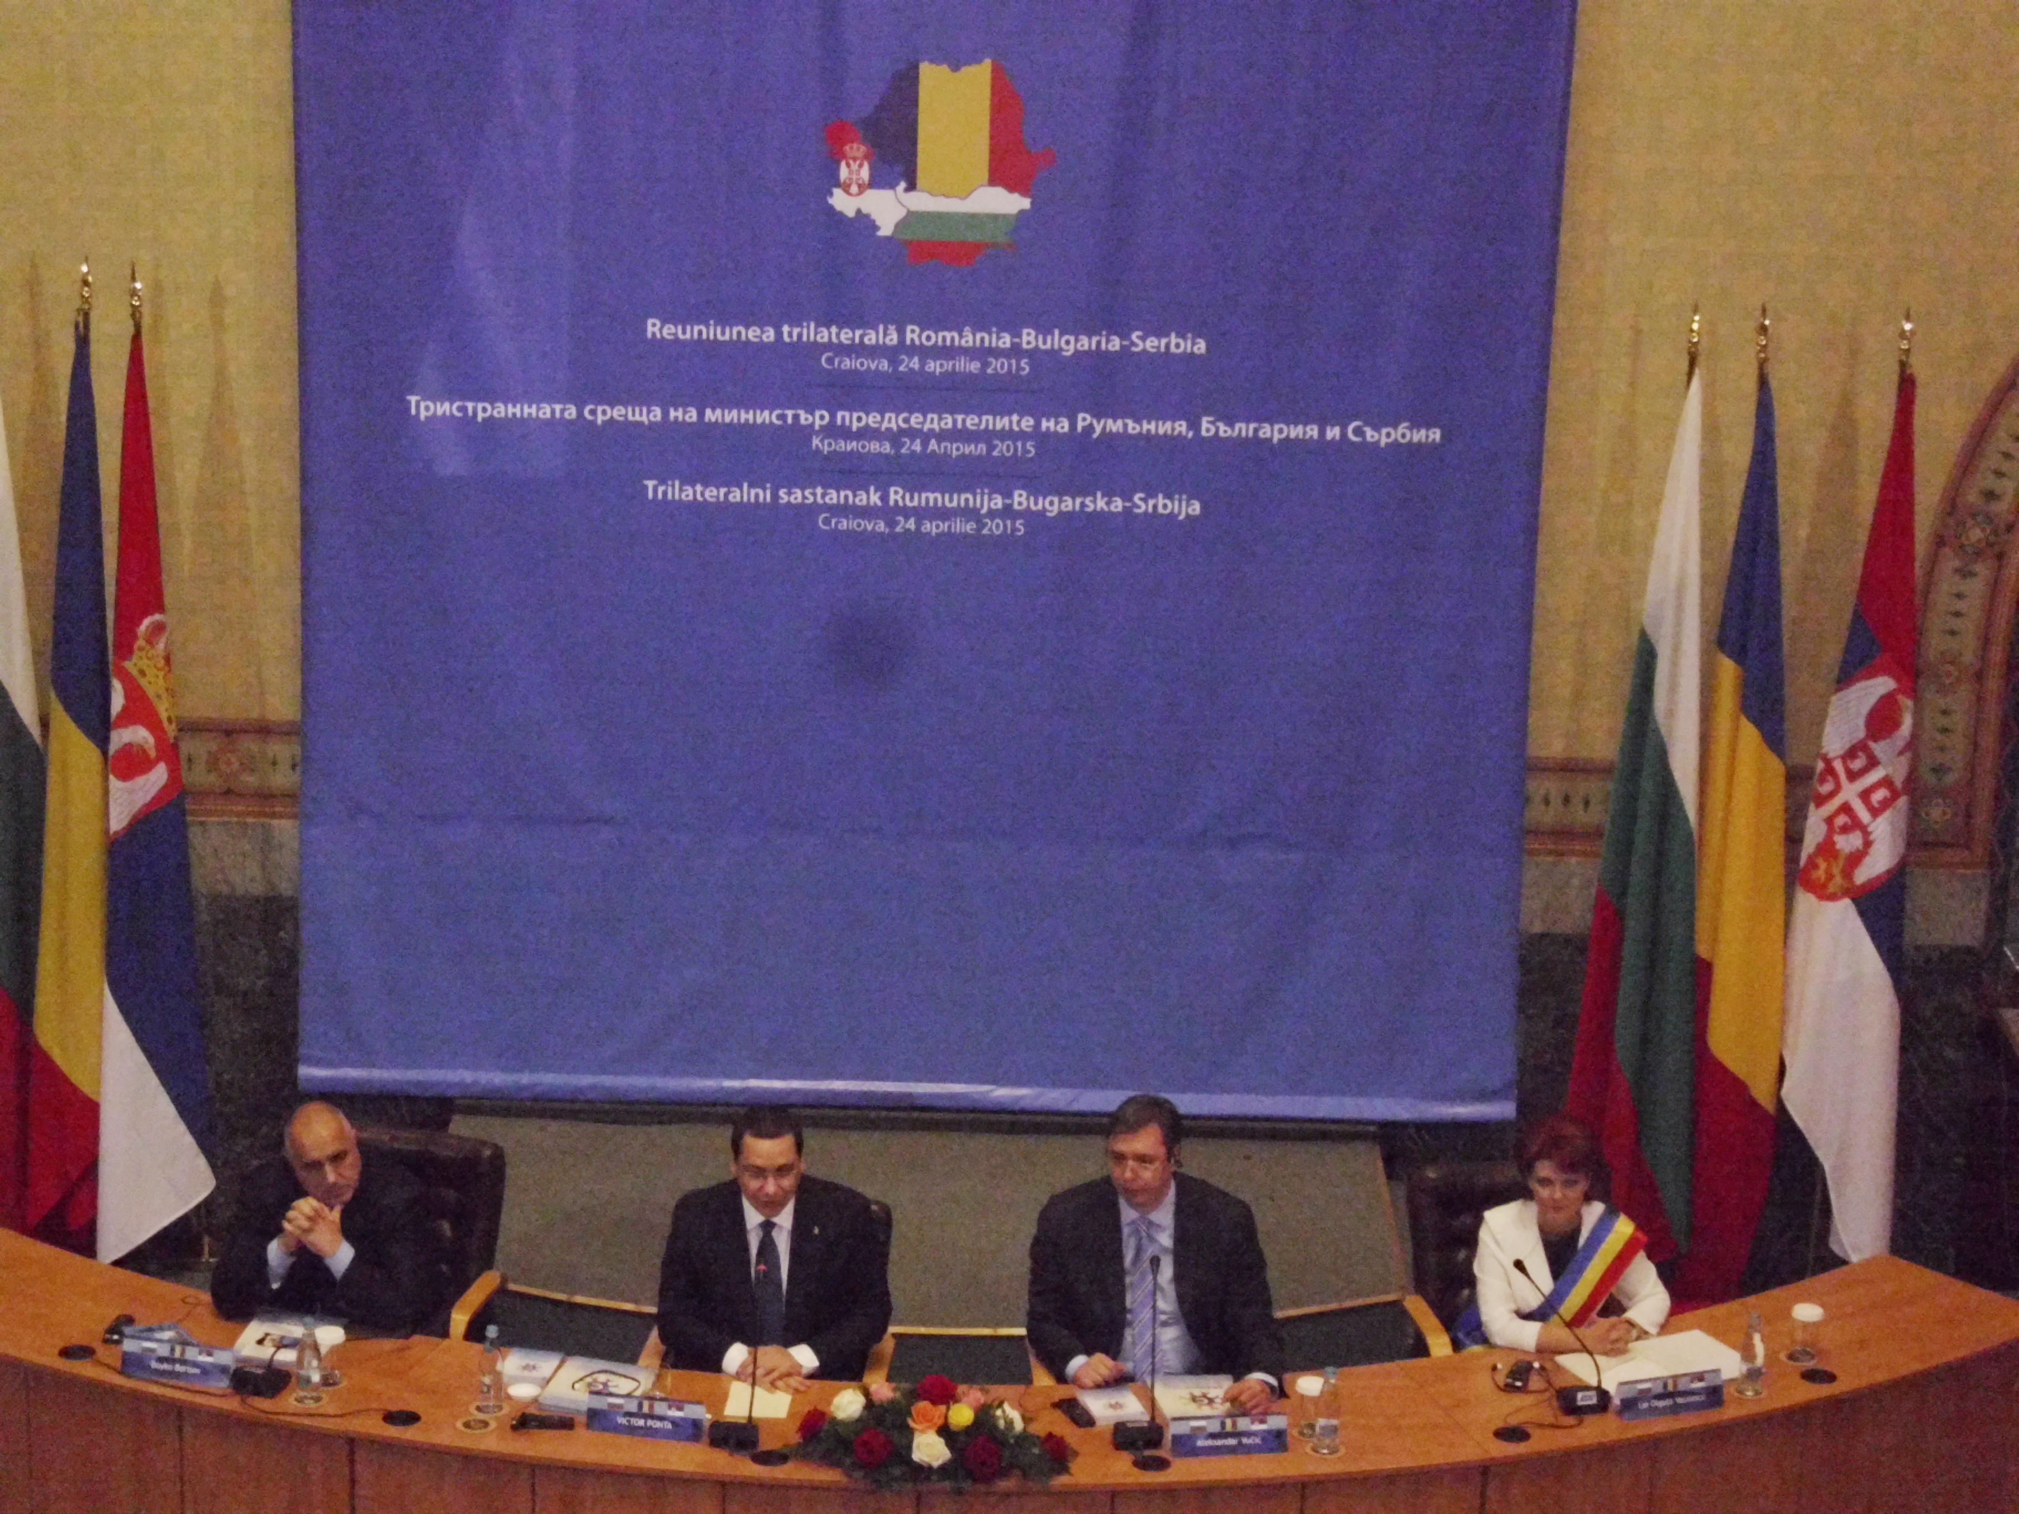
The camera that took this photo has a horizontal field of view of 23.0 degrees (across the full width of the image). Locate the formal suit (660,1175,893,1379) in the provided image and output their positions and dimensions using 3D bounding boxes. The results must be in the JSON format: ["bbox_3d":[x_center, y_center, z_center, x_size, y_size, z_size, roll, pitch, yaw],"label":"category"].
[{"bbox_3d":[-0.583,1.356,12.262,0.570,0.580,0.480,3,17,4],"label":"formal suit"}]

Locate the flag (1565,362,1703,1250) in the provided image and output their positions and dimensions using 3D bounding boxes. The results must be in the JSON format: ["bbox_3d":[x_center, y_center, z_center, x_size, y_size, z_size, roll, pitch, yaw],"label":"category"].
[{"bbox_3d":[1.779,0.211,13.827,0.370,2.655,0.270,2,17,0],"label":"flag"}]

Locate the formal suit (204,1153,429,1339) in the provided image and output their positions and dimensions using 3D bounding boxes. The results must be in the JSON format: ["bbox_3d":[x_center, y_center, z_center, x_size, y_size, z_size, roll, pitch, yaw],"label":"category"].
[{"bbox_3d":[-1.693,1.294,12.276,0.590,0.580,0.500,5,17,10],"label":"formal suit"}]

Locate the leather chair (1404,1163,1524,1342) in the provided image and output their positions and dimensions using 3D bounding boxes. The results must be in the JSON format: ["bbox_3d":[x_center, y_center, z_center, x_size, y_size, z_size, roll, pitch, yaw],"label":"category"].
[{"bbox_3d":[1.372,1.612,12.737,0.600,0.990,0.650,-4,18,-18],"label":"leather chair"}]

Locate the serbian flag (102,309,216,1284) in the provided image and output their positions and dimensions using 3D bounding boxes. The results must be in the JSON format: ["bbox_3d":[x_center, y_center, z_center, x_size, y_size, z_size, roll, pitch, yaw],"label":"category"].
[{"bbox_3d":[-2.385,0.137,13.846,0.330,2.749,0.270,2,17,0],"label":"serbian flag"}]

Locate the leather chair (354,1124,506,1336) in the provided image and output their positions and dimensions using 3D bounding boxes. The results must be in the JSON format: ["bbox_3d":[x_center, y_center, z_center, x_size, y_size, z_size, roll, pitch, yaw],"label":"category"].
[{"bbox_3d":[-1.676,1.529,12.711,0.600,0.970,0.650,7,17,16],"label":"leather chair"}]

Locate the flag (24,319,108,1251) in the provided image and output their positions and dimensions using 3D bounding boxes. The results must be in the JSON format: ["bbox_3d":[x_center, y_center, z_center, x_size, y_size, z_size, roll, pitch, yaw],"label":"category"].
[{"bbox_3d":[-2.588,0.121,13.843,0.300,2.736,0.270,2,17,0],"label":"flag"}]

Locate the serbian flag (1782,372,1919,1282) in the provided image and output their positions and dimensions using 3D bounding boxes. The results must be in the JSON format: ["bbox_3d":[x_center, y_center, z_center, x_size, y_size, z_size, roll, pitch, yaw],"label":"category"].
[{"bbox_3d":[2.376,0.201,13.818,0.340,2.624,0.270,2,17,0],"label":"serbian flag"}]

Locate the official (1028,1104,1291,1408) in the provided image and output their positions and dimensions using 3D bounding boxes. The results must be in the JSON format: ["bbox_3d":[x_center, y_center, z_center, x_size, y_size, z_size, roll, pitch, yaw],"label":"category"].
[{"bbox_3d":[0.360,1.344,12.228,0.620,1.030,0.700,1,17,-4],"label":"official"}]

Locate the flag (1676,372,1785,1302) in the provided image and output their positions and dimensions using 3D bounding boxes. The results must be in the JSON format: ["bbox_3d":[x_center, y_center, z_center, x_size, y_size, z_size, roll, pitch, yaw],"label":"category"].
[{"bbox_3d":[2.041,0.258,13.838,0.310,2.722,0.270,2,17,0],"label":"flag"}]

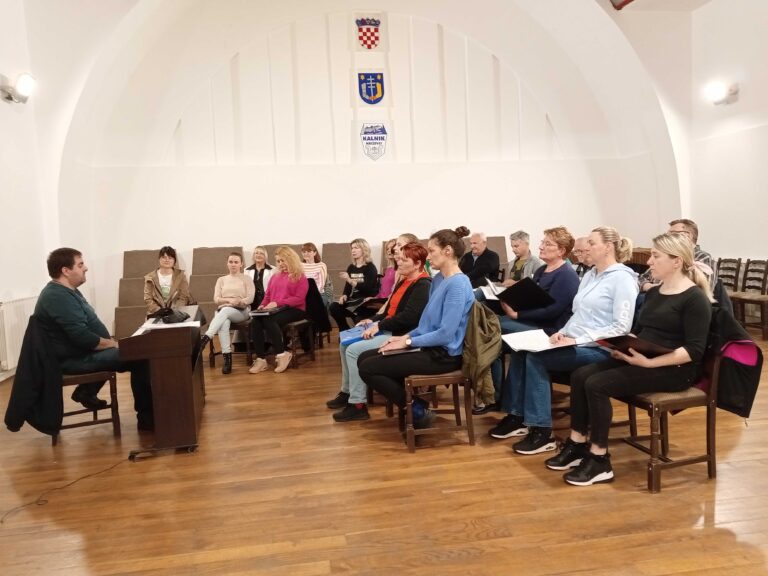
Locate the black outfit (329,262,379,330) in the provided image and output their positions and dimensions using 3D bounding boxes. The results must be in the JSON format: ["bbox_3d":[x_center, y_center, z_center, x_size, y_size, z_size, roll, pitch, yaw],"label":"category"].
[{"bbox_3d":[-0.359,0.258,7.000,0.780,1.050,0.520,-6,5,-44],"label":"black outfit"}]

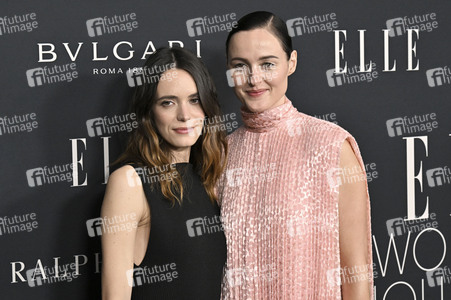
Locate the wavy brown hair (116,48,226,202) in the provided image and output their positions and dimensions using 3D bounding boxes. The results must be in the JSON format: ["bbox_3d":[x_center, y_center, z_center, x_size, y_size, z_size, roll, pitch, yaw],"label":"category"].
[{"bbox_3d":[-0.126,-0.055,2.390,0.250,0.355,0.240,-4,4,-16],"label":"wavy brown hair"}]

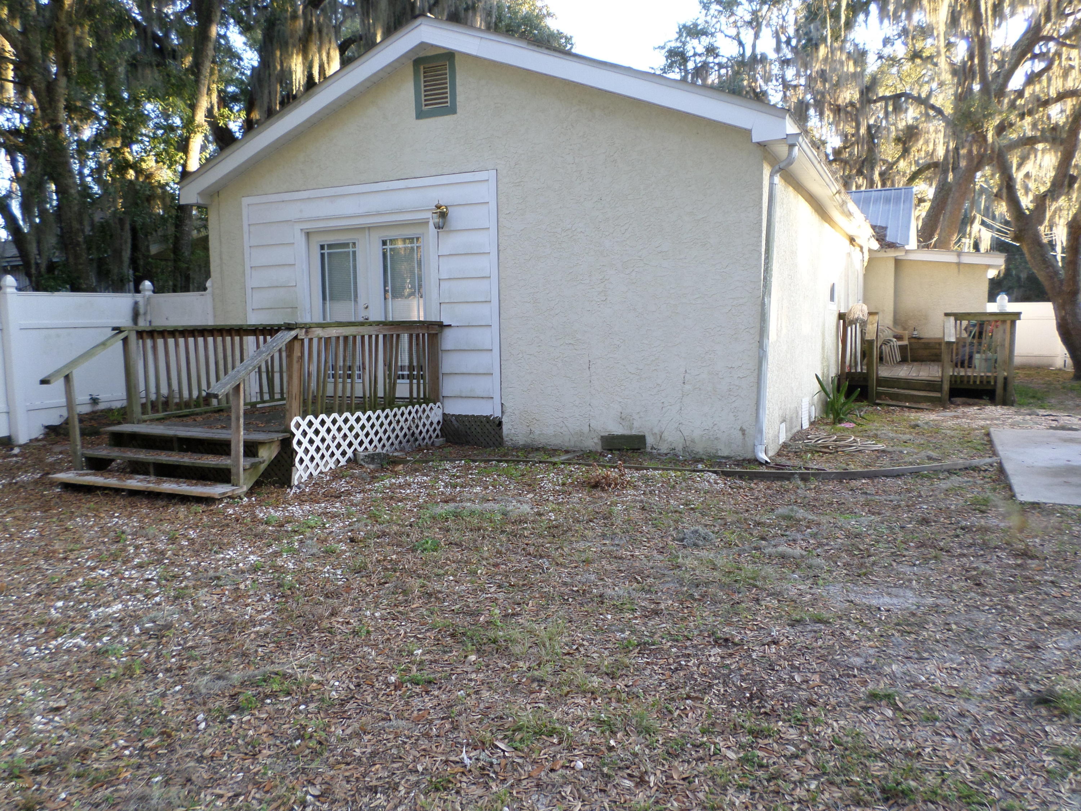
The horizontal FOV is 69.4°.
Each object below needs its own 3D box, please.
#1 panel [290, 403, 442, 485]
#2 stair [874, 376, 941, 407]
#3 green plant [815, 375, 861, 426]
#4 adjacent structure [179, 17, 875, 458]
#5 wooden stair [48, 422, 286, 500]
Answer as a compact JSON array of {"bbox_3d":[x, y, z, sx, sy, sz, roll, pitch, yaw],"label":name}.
[{"bbox_3d":[-1.655,0.305,7.925,0.050,0.550,2.380,2,7,26],"label":"panel"},{"bbox_3d":[6.294,-0.225,13.395,1.070,0.460,0.700,2,7,26],"label":"stair"},{"bbox_3d":[4.201,-0.076,11.032,0.630,0.680,0.600,2,7,26],"label":"green plant"},{"bbox_3d":[1.288,-2.418,13.727,7.900,4.690,11.350,2,7,26],"label":"adjacent structure"},{"bbox_3d":[-3.271,0.474,6.943,2.080,0.440,0.840,2,7,26],"label":"wooden stair"}]

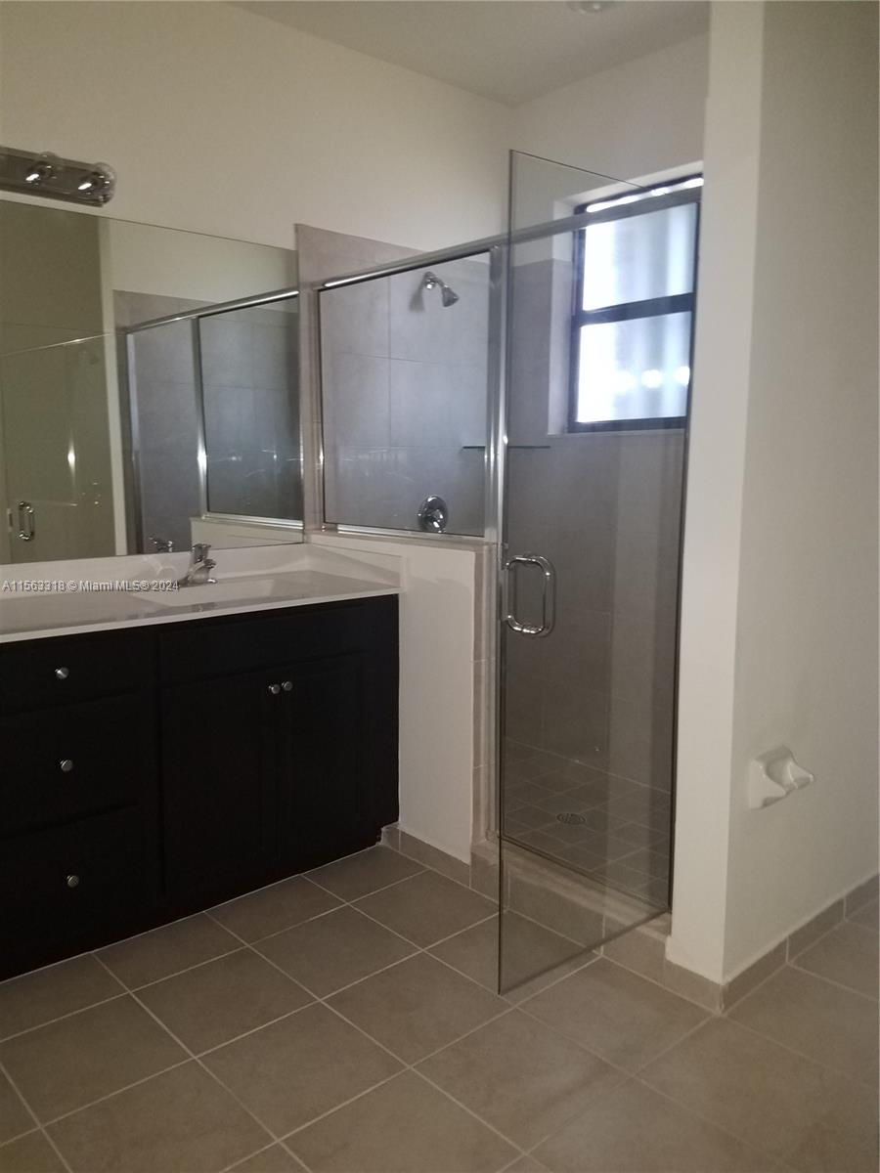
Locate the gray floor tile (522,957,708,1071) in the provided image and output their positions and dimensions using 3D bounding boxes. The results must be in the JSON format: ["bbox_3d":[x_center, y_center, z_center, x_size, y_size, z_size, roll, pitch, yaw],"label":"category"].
[{"bbox_3d":[0.416,1.006,2.085,0.331,0.010,0.331,-7,10,-42],"label":"gray floor tile"}]

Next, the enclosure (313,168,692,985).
[{"bbox_3d":[-0.124,-0.098,2.487,0.608,1.787,1.526,-7,10,-42],"label":"enclosure"}]

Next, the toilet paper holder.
[{"bbox_3d":[0.799,0.459,2.055,0.160,0.120,0.095,-7,10,-42],"label":"toilet paper holder"}]

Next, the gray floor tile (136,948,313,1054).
[{"bbox_3d":[-0.521,0.997,2.139,0.331,0.010,0.331,-7,10,-42],"label":"gray floor tile"}]

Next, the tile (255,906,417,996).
[{"bbox_3d":[-0.279,0.973,2.361,0.331,0.010,0.331,-7,10,-42],"label":"tile"}]

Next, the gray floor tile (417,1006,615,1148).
[{"bbox_3d":[0.172,1.032,1.862,0.331,0.010,0.331,-7,10,-42],"label":"gray floor tile"}]

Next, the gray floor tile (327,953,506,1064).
[{"bbox_3d":[-0.053,1.004,2.112,0.331,0.010,0.331,-7,10,-42],"label":"gray floor tile"}]

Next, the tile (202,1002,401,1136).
[{"bbox_3d":[-0.295,1.027,1.889,0.331,0.010,0.331,-7,10,-42],"label":"tile"}]

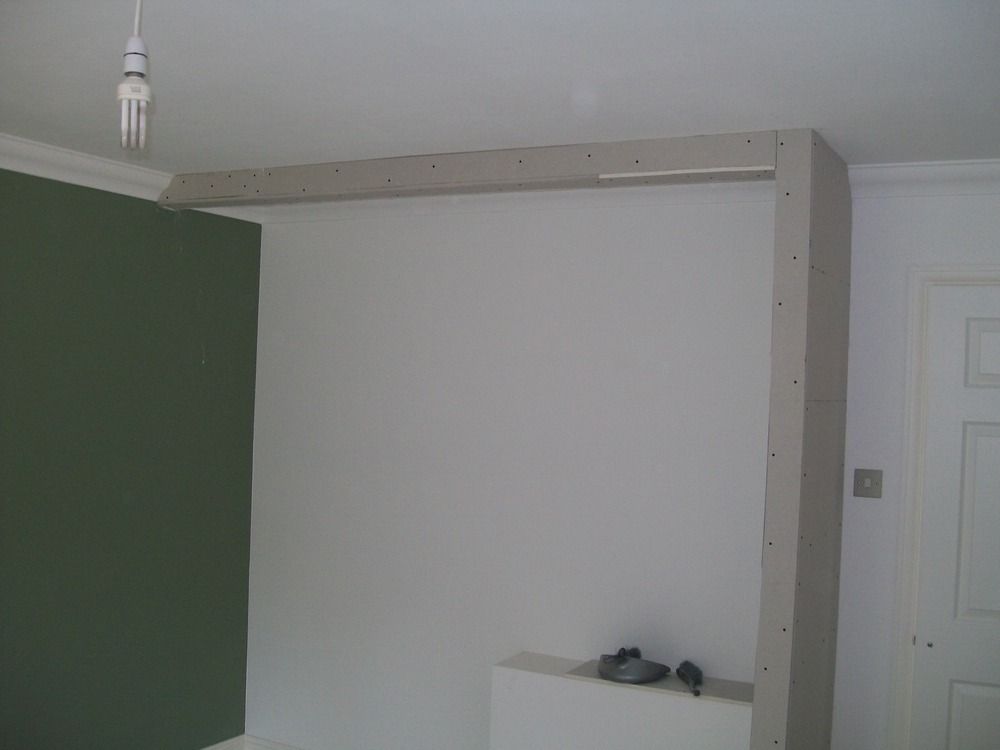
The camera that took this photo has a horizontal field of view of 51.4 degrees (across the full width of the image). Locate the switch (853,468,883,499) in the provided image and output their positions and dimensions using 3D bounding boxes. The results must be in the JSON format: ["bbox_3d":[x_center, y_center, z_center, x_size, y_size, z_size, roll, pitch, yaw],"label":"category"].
[{"bbox_3d":[1.171,0.345,3.310,0.088,0.088,0.010,2,0,27],"label":"switch"}]

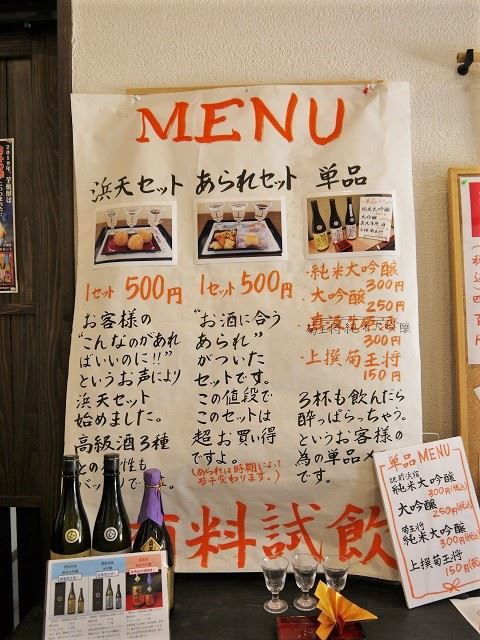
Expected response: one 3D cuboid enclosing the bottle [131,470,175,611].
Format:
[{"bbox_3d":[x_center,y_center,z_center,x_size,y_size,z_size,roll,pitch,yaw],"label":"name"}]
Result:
[{"bbox_3d":[-0.167,0.427,1.000,0.080,0.278,0.080,-1,0,-3],"label":"bottle"}]

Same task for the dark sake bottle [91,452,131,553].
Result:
[{"bbox_3d":[-0.246,0.414,0.995,0.077,0.303,0.077,-1,0,-14],"label":"dark sake bottle"}]

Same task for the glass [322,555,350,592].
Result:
[{"bbox_3d":[0.192,0.516,1.025,0.053,0.089,0.053,-1,0,0],"label":"glass"}]

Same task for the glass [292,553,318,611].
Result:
[{"bbox_3d":[0.130,0.517,1.025,0.053,0.089,0.053,-1,0,0],"label":"glass"}]

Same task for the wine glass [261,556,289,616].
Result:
[{"bbox_3d":[0.071,0.517,1.013,0.053,0.089,0.053,-1,0,0],"label":"wine glass"}]

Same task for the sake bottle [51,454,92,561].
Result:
[{"bbox_3d":[-0.325,0.415,0.997,0.077,0.303,0.077,-1,0,-21],"label":"sake bottle"}]

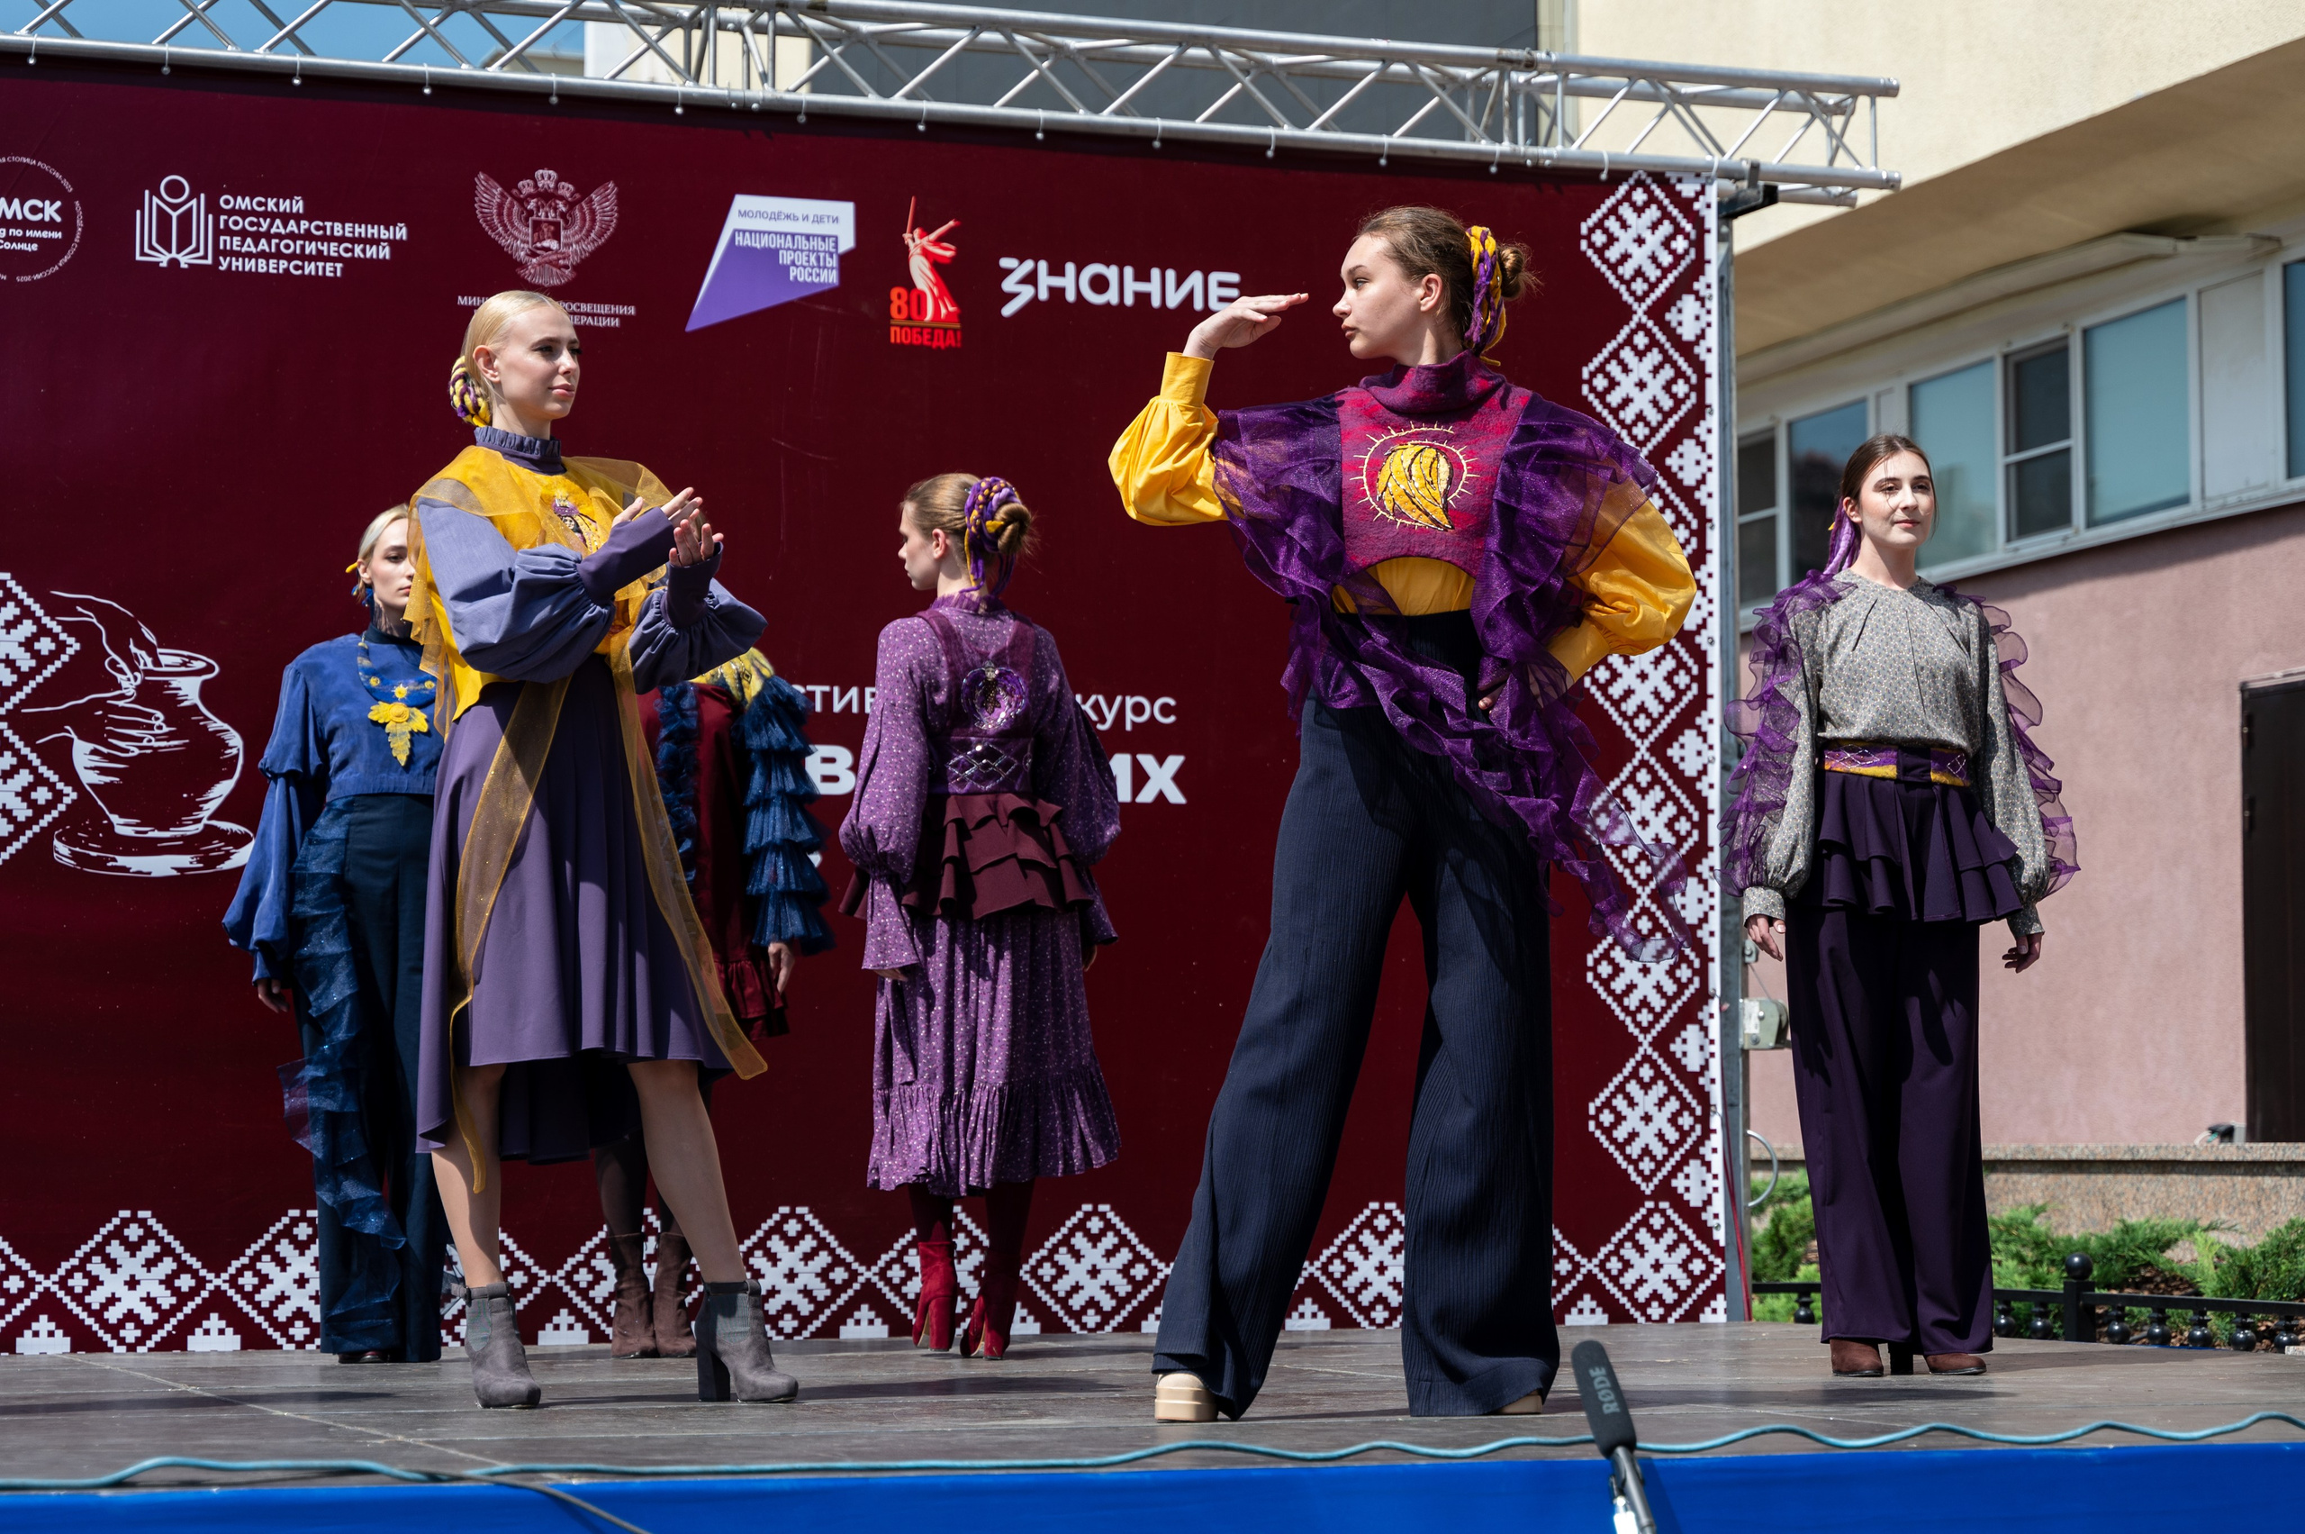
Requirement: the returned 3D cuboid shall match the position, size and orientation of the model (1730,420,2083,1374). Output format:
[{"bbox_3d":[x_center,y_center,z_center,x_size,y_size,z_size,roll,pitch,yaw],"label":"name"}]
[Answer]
[{"bbox_3d":[1.388,0.245,6.997,0.620,1.742,0.380,0,-6,-3],"label":"model"}]

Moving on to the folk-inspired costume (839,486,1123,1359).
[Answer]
[{"bbox_3d":[-0.347,0.292,7.619,0.560,1.776,0.420,1,-7,-12],"label":"folk-inspired costume"}]

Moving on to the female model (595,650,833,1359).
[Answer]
[{"bbox_3d":[-0.981,0.467,7.833,0.600,1.499,0.400,1,-6,-9],"label":"female model"}]

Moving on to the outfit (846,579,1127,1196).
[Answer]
[{"bbox_3d":[-0.347,0.253,7.623,0.560,1.213,0.420,1,-7,-12],"label":"outfit"}]

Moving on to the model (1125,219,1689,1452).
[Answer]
[{"bbox_3d":[0.366,0.090,5.494,0.800,1.686,0.480,-1,-7,13],"label":"model"}]

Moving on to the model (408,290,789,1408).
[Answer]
[{"bbox_3d":[-0.892,0.115,6.100,0.560,1.804,0.480,6,-8,-41],"label":"model"}]

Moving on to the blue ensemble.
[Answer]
[{"bbox_3d":[-1.604,0.336,7.848,0.580,1.770,0.360,3,-7,-25],"label":"blue ensemble"}]

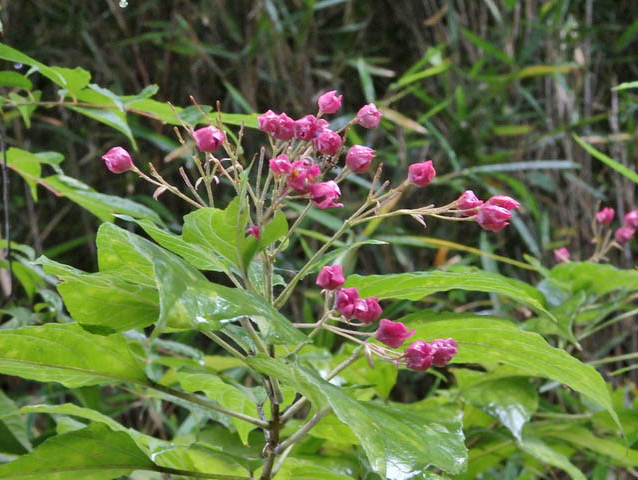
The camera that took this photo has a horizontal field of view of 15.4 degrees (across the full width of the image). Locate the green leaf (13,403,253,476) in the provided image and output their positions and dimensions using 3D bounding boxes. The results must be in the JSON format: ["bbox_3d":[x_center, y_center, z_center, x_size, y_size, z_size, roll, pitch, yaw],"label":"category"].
[{"bbox_3d":[-0.102,0.110,1.300,0.132,0.020,0.045,15,13,0],"label":"green leaf"}]

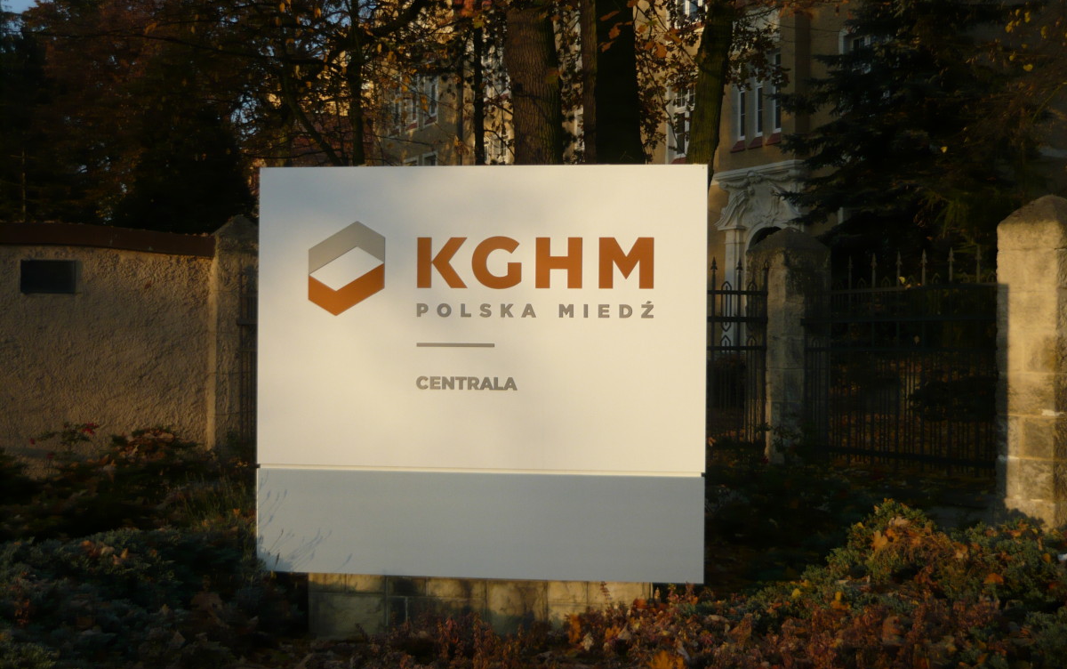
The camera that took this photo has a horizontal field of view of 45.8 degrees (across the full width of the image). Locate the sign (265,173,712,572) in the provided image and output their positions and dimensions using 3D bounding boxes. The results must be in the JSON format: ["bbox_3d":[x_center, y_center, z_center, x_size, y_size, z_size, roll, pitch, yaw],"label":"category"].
[{"bbox_3d":[-0.262,0.180,6.230,2.200,2.000,0.200,0,0,6],"label":"sign"}]

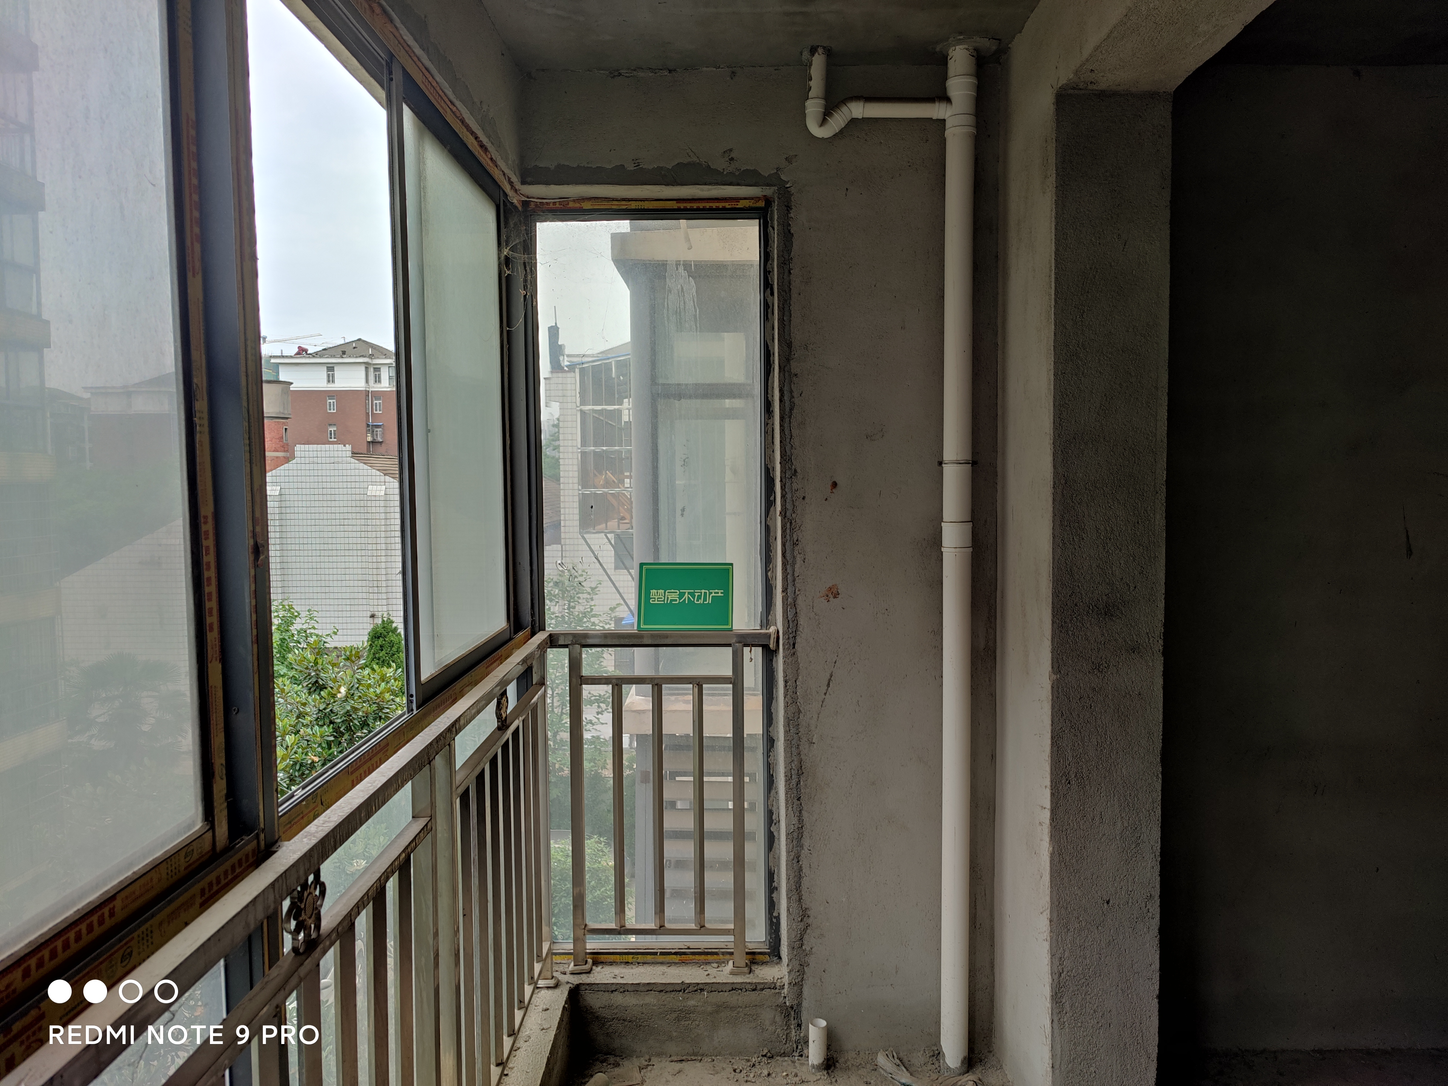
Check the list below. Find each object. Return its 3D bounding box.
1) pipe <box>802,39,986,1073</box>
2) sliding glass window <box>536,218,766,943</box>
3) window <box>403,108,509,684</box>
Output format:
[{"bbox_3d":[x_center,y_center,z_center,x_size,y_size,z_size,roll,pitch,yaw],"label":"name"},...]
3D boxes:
[{"bbox_3d":[0.451,0.101,2.823,0.452,2.779,0.111,0,4,1],"label":"pipe"},{"bbox_3d":[-0.207,0.136,3.095,0.653,2.166,0.050,0,4,1],"label":"sliding glass window"},{"bbox_3d":[-0.608,-0.310,2.454,0.050,1.141,0.804,0,4,1],"label":"window"}]

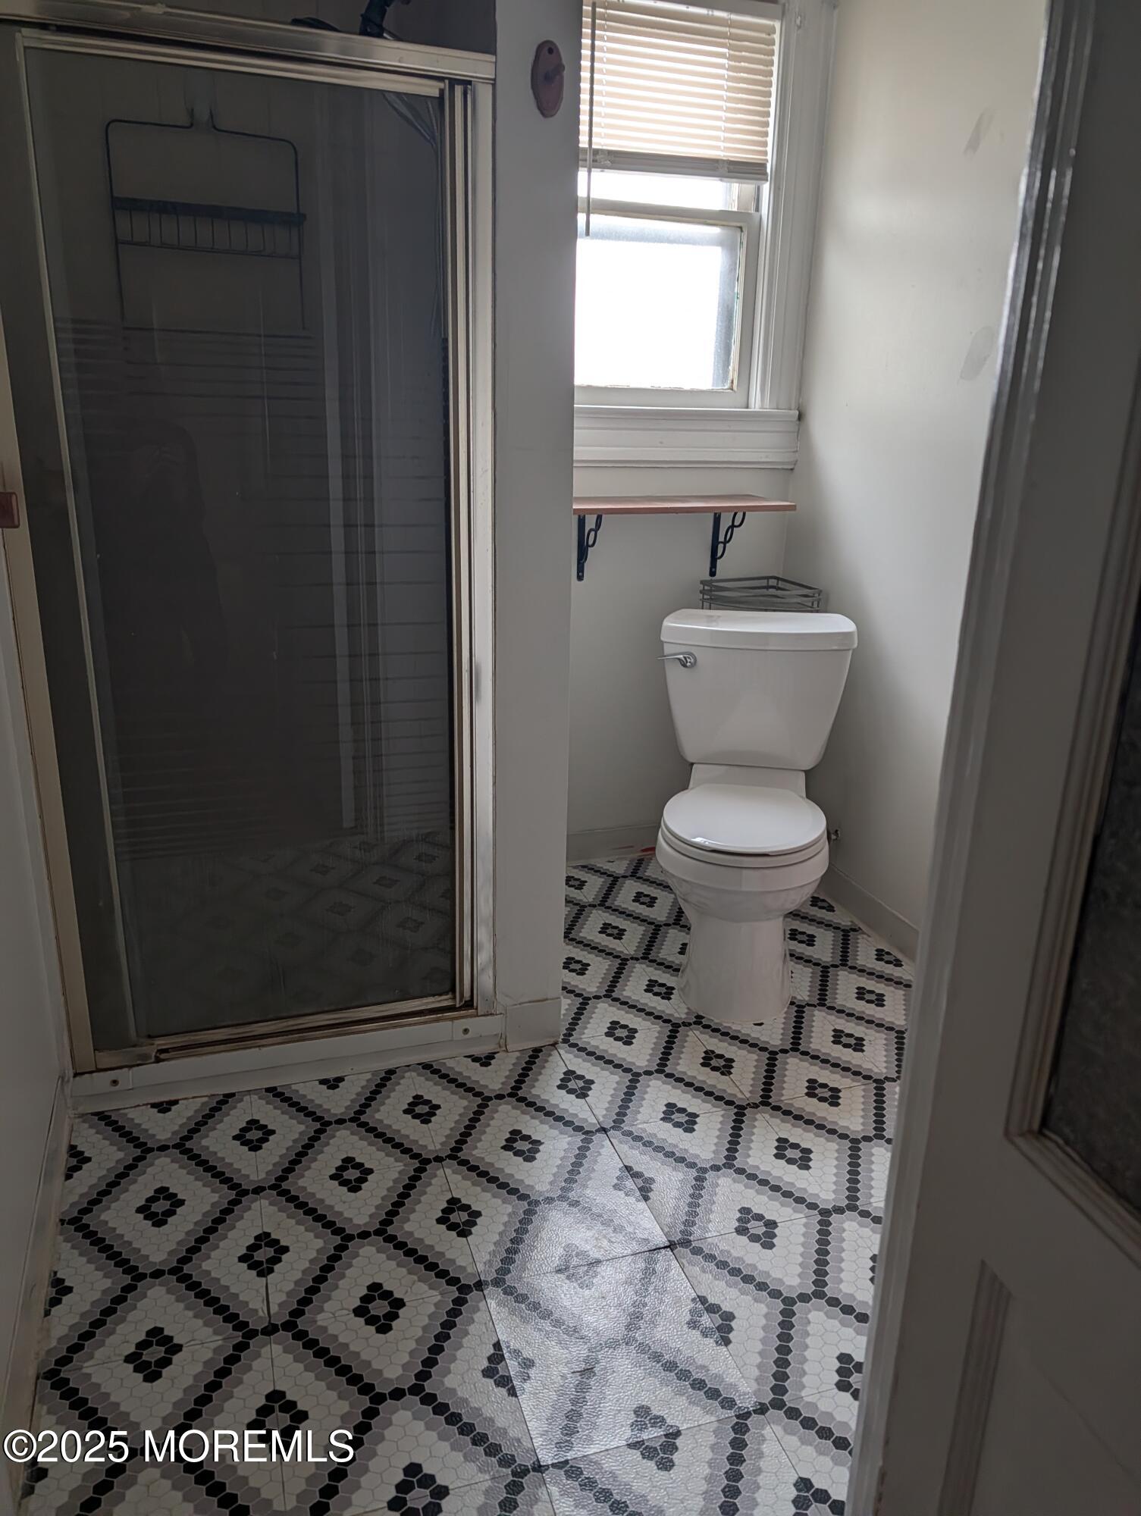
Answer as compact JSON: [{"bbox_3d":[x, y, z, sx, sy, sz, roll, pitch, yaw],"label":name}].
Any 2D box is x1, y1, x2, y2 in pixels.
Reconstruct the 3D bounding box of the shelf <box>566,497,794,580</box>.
[{"bbox_3d":[0.237,-0.584,2.847,0.680,0.235,0.260,-4,18,-18],"label":"shelf"}]

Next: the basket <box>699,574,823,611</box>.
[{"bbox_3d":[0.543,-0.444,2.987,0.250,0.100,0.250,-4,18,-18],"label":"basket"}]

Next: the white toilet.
[{"bbox_3d":[0.430,0.126,2.458,0.470,0.795,0.730,4,17,6],"label":"white toilet"}]

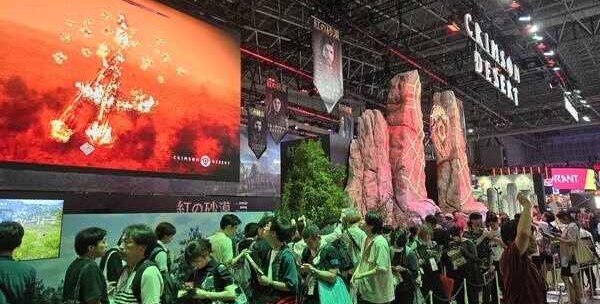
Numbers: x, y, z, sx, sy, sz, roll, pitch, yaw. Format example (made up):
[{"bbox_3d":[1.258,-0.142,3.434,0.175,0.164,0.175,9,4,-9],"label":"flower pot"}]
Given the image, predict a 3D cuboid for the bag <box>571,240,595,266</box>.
[{"bbox_3d":[4.889,1.739,6.900,0.370,0.420,0.150,2,-9,-18],"label":"bag"}]

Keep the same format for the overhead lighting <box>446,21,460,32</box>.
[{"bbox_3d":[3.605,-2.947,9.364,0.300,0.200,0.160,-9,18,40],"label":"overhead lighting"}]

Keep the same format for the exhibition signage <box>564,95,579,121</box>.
[{"bbox_3d":[9.736,-1.540,14.281,0.100,0.370,2.800,-9,-12,40],"label":"exhibition signage"}]

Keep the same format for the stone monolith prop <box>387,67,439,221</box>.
[{"bbox_3d":[2.479,0.648,8.369,0.700,4.570,1.020,-9,-12,40],"label":"stone monolith prop"}]

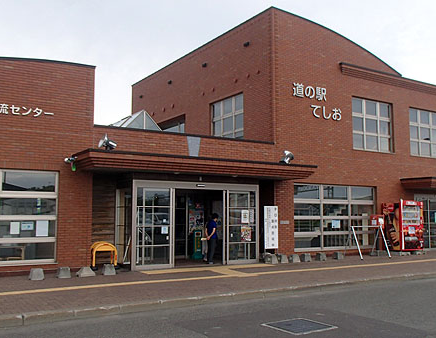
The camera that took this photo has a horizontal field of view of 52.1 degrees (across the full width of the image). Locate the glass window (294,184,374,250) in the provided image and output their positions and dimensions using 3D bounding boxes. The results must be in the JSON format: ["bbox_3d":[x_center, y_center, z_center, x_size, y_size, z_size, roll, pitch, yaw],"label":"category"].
[{"bbox_3d":[4.472,1.824,16.793,4.207,2.376,0.129,4,-6,-30],"label":"glass window"}]

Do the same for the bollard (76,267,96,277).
[{"bbox_3d":[-3.232,2.535,11.018,0.386,0.233,0.277,4,-6,-30],"label":"bollard"}]

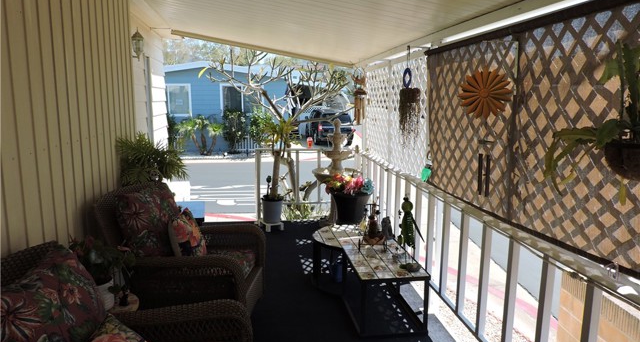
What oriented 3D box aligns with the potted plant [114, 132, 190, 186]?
[{"bbox_3d":[-1.567,-0.089,4.152,0.600,0.550,0.550,-1,9,-9],"label":"potted plant"}]

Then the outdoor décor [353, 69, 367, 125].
[{"bbox_3d":[0.482,-0.896,5.411,0.160,0.660,0.160,-1,9,-9],"label":"outdoor décor"}]

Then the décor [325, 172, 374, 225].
[{"bbox_3d":[0.308,0.292,4.716,0.480,0.530,0.470,-1,9,-9],"label":"décor"}]

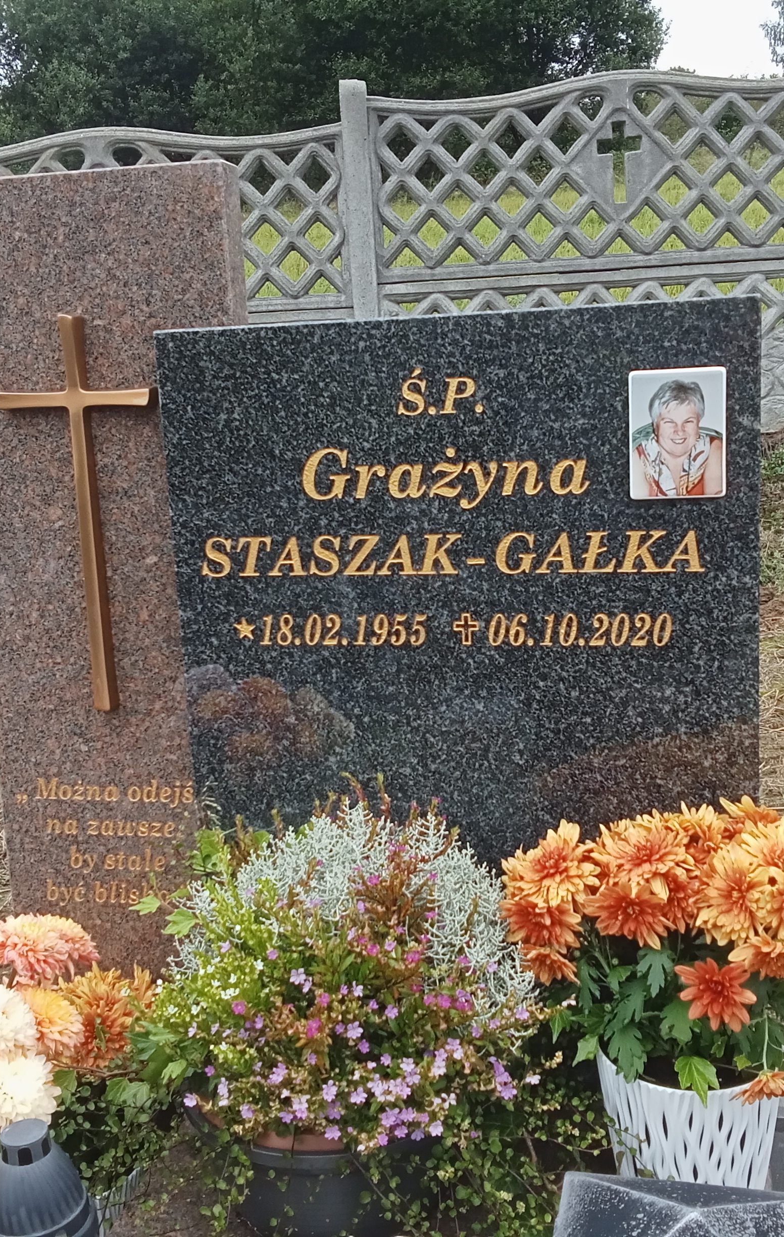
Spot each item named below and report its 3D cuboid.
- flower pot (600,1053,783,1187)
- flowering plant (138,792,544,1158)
[{"bbox_3d":[0.341,0.573,1.470,0.210,0.195,0.205,0,12,14],"label":"flower pot"},{"bbox_3d":[-0.054,0.341,1.372,0.415,0.310,0.370,0,12,14],"label":"flowering plant"}]

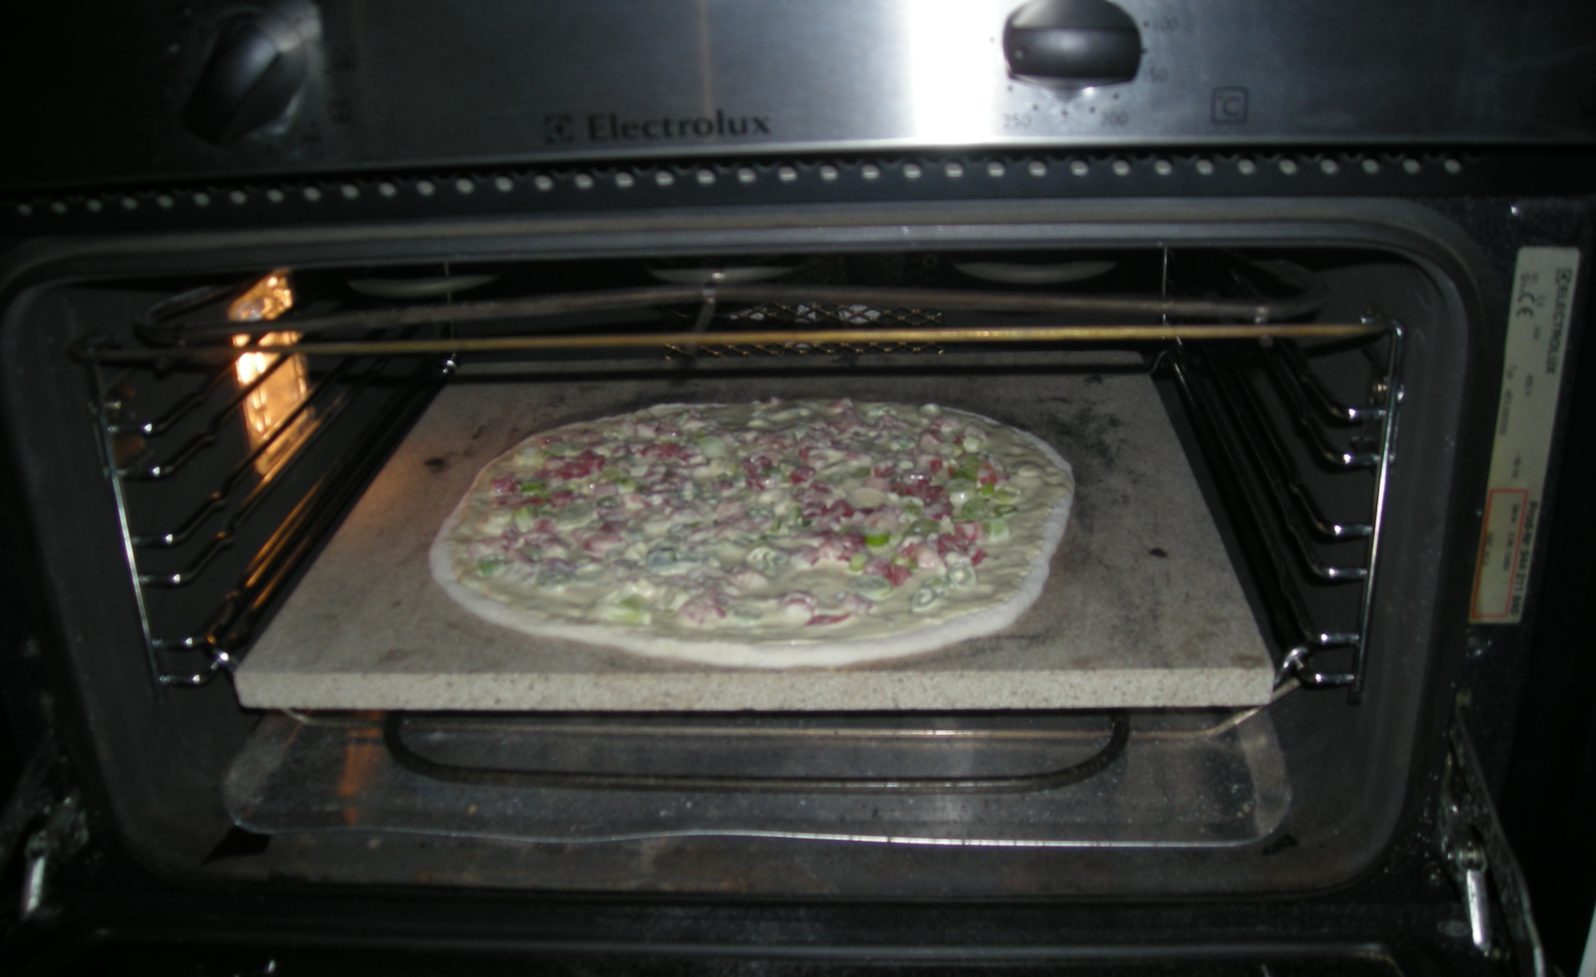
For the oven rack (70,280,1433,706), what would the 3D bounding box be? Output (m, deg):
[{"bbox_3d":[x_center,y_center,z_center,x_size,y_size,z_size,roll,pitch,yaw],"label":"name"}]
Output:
[{"bbox_3d":[-0.013,-0.065,0.748,0.453,0.146,0.399,-1,24,3],"label":"oven rack"}]

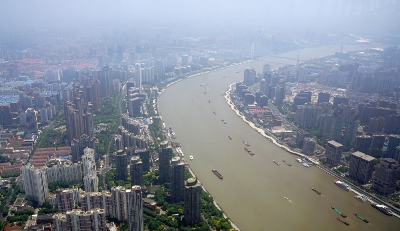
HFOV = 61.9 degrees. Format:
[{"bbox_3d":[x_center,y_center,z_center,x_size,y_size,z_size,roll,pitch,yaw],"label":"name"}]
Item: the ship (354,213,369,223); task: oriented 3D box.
[{"bbox_3d":[406.630,257.450,838.690,8.500,5.000,42.000,-9,20,-26],"label":"ship"}]

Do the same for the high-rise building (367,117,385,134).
[{"bbox_3d":[745.010,48.750,1412.440,52.000,78.000,22.000,4,20,9],"label":"high-rise building"}]

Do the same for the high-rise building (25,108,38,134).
[{"bbox_3d":[-703.990,25.810,1401.130,40.000,96.000,27.000,1,19,2],"label":"high-rise building"}]

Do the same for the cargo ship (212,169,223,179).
[{"bbox_3d":[54.810,181.880,1036.480,10.500,9.000,53.000,-8,21,-27],"label":"cargo ship"}]

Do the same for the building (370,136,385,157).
[{"bbox_3d":[627.350,110.070,1172.720,33.890,85.470,16.950,1,17,2],"label":"building"}]

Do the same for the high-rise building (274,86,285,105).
[{"bbox_3d":[448.050,-113.710,1871.300,37.290,92.680,33.560,0,17,0],"label":"high-rise building"}]

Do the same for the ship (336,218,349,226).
[{"bbox_3d":[352.510,263.930,824.670,6.500,5.500,32.000,-11,23,-34],"label":"ship"}]

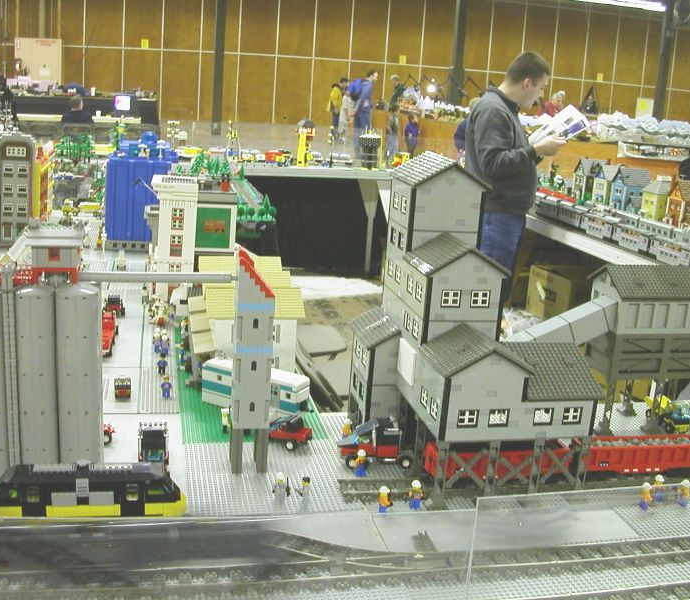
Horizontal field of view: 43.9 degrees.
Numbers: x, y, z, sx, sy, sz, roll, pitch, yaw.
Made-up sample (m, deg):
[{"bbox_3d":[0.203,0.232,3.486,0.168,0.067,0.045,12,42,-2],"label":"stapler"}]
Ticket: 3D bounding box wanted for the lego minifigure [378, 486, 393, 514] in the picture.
[{"bbox_3d":[0.059,0.288,1.221,0.016,0.043,0.024,1,14,-13],"label":"lego minifigure"}]

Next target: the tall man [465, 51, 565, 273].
[{"bbox_3d":[0.811,-0.379,4.300,0.460,1.690,0.550,4,14,-1],"label":"tall man"}]

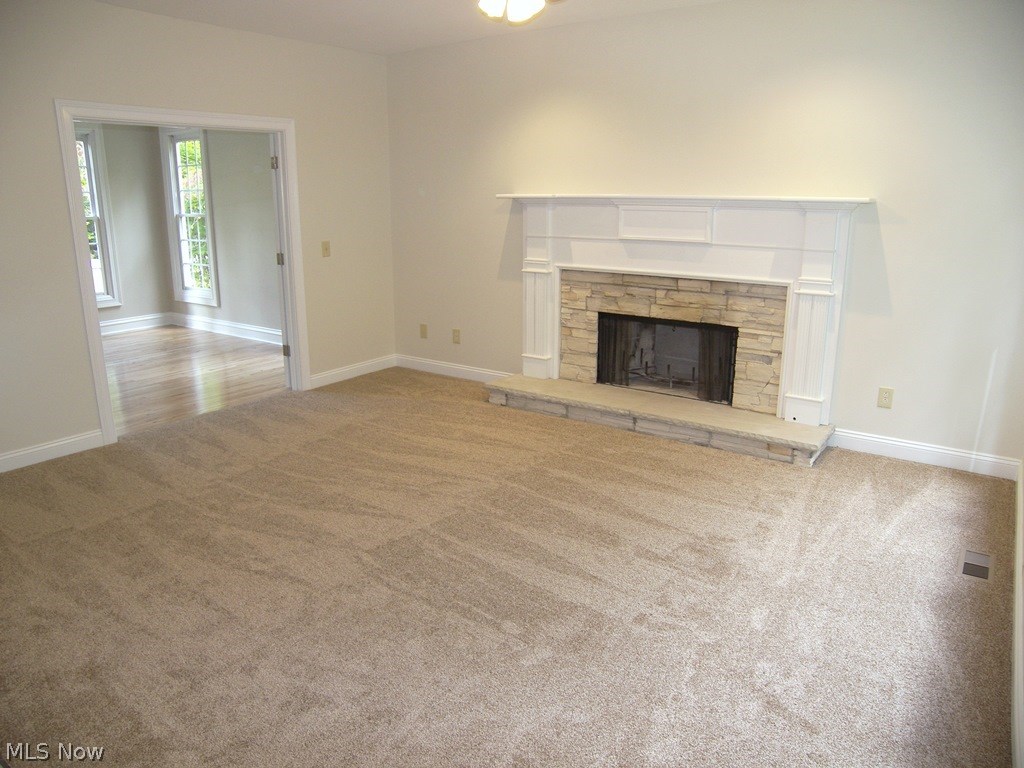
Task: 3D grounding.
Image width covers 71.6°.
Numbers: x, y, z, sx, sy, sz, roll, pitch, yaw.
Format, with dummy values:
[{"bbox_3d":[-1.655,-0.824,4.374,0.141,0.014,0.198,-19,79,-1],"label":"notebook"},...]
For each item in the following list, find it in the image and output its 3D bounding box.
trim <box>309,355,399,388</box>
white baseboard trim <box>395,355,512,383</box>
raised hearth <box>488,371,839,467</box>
[{"bbox_3d":[-1.383,-0.116,6.297,0.020,0.118,1.017,10,18,34],"label":"trim"},{"bbox_3d":[-0.517,-0.120,6.322,1.366,0.118,0.020,10,18,34],"label":"white baseboard trim"},{"bbox_3d":[0.927,0.210,5.053,2.454,0.141,0.473,10,18,34],"label":"raised hearth"}]

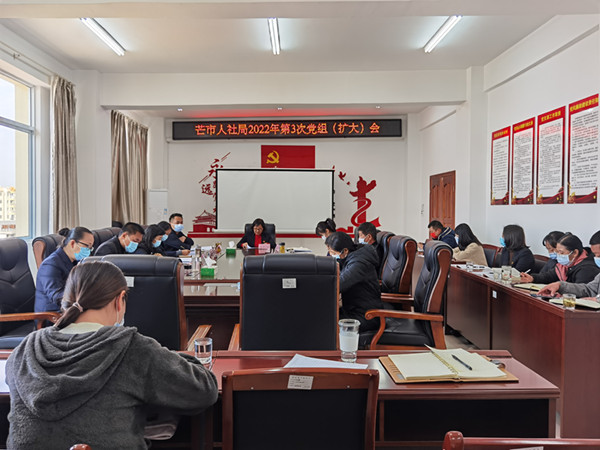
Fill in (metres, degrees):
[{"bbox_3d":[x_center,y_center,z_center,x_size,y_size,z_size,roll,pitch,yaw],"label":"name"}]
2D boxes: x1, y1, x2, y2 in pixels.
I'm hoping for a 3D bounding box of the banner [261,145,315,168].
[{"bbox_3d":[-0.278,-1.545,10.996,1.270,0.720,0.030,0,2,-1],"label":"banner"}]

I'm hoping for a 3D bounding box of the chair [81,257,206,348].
[{"bbox_3d":[-0.897,0.738,2.751,0.650,1.160,0.680,0,2,-1],"label":"chair"}]

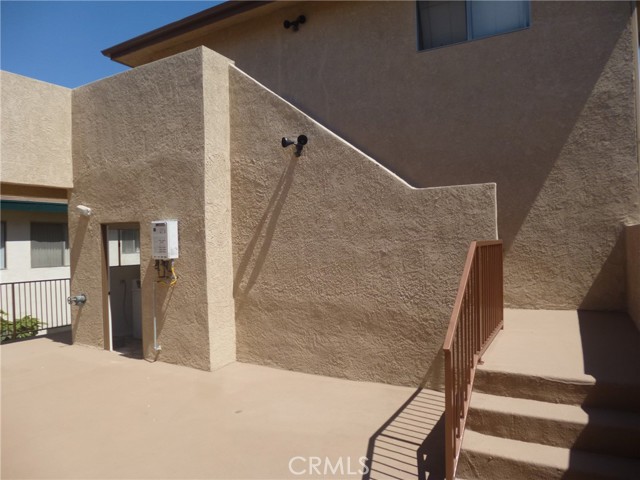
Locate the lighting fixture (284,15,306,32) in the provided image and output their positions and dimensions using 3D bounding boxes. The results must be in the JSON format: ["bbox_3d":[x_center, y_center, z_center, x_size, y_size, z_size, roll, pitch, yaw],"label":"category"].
[{"bbox_3d":[-0.401,-3.546,7.270,0.360,0.240,0.200,-1,0,30],"label":"lighting fixture"}]

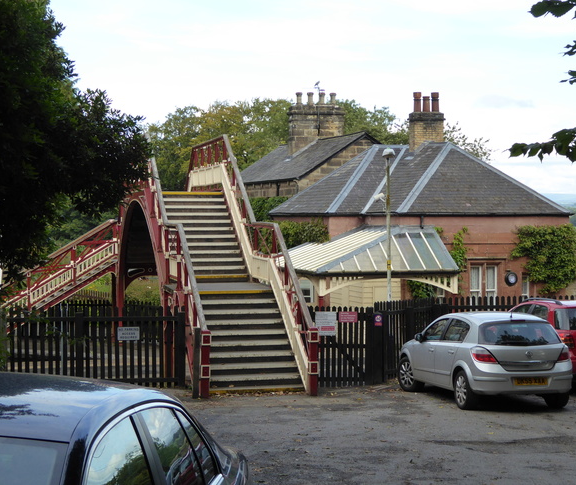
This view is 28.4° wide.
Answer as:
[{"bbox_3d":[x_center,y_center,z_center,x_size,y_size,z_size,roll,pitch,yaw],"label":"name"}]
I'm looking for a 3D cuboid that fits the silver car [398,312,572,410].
[{"bbox_3d":[3.170,1.880,18.930,1.770,1.460,4.250,0,1,-12],"label":"silver car"}]

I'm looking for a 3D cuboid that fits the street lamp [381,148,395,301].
[{"bbox_3d":[1.920,0.370,21.600,0.260,4.300,0.500,0,2,-14],"label":"street lamp"}]

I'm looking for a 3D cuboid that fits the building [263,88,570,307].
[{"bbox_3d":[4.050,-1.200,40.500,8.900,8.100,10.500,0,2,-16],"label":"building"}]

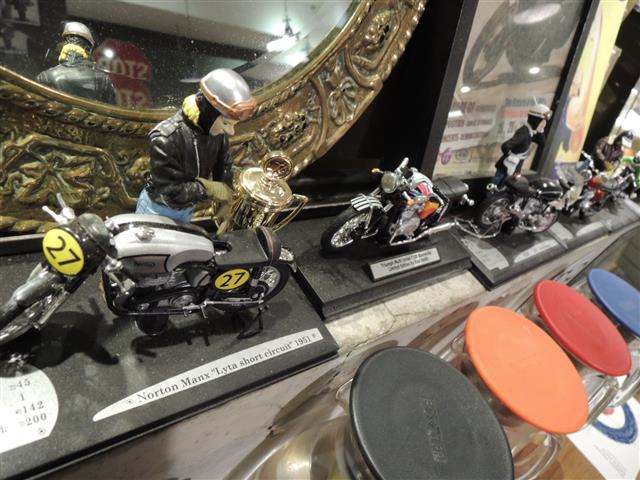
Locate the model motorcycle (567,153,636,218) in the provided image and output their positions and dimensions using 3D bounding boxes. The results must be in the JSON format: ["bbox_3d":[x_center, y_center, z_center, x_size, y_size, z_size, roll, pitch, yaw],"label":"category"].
[{"bbox_3d":[0.421,-0.071,0.696,0.182,0.090,0.066,-9,54,-43],"label":"model motorcycle"}]

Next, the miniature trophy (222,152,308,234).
[{"bbox_3d":[-0.040,-0.029,0.316,0.061,0.071,0.044,15,41,-20],"label":"miniature trophy"}]

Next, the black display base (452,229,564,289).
[{"bbox_3d":[0.230,-0.008,0.563,0.220,0.014,0.108,-9,54,-43],"label":"black display base"}]

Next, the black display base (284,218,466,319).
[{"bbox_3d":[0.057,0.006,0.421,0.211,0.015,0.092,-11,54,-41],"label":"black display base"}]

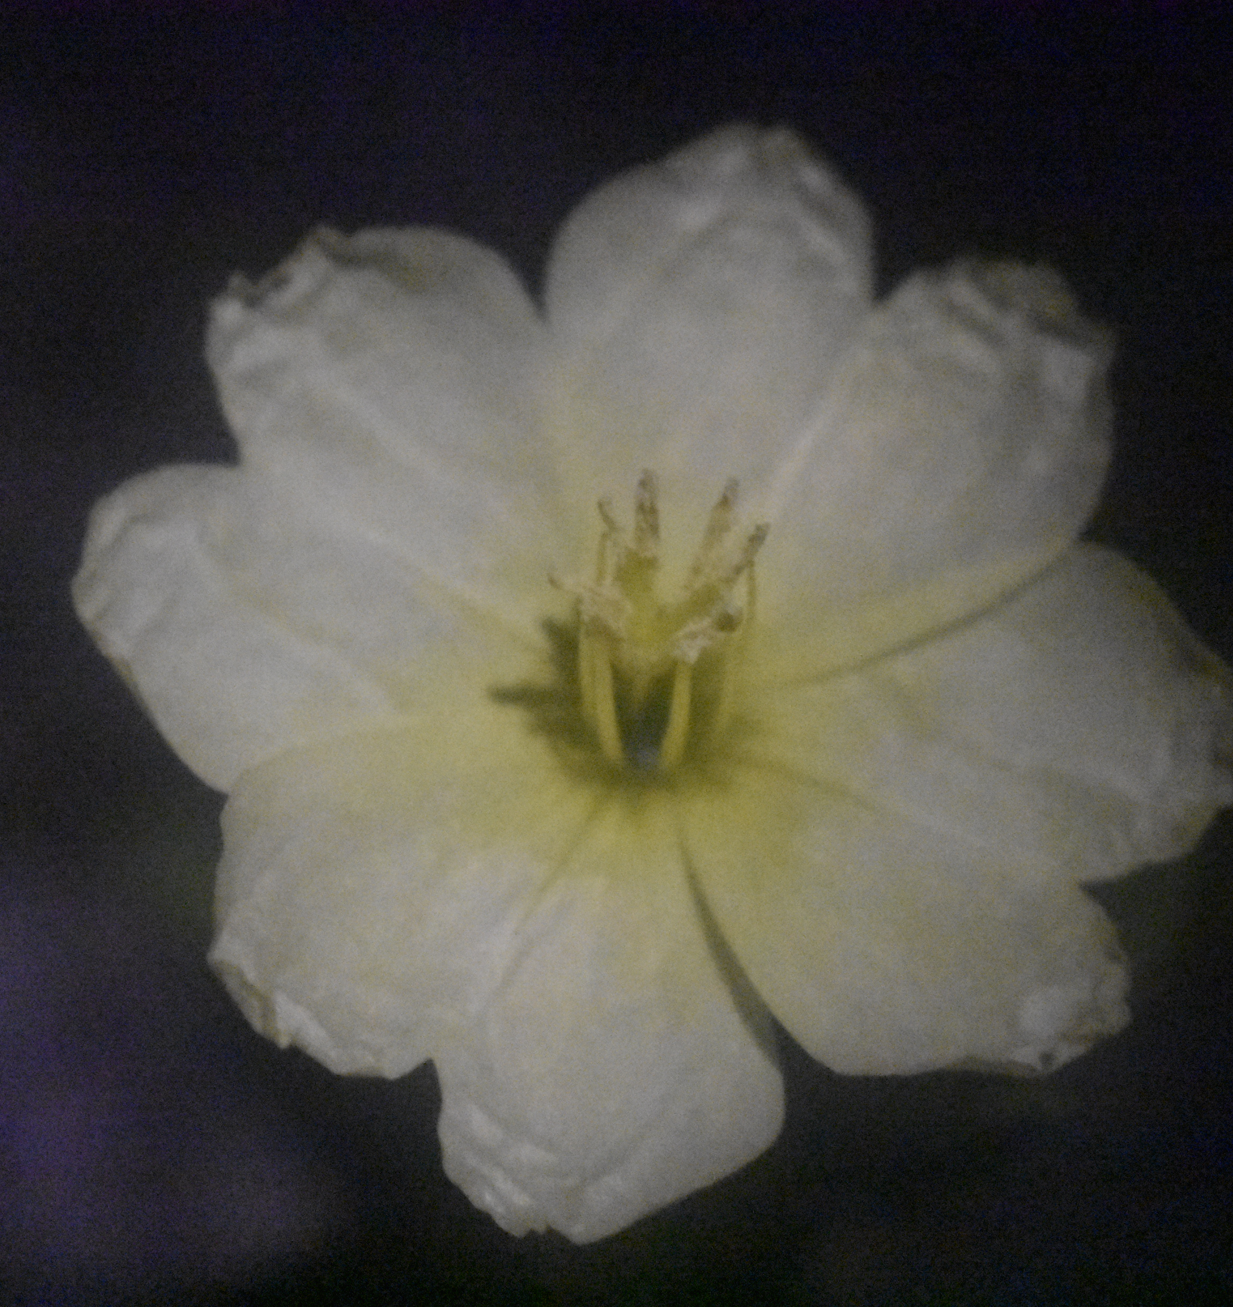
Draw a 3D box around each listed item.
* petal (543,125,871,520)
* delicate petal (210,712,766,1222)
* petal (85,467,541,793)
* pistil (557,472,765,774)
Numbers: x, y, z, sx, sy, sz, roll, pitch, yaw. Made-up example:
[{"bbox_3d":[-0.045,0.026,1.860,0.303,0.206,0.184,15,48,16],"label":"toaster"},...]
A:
[{"bbox_3d":[0.004,-0.015,0.204,0.015,0.004,0.019,9,76,2],"label":"petal"},{"bbox_3d":[-0.005,0.013,0.191,0.029,0.006,0.023,28,52,12],"label":"delicate petal"},{"bbox_3d":[-0.014,0.000,0.196,0.021,0.004,0.015,21,64,-6],"label":"petal"},{"bbox_3d":[0.001,0.000,0.192,0.009,0.015,0.009,1,63,-2],"label":"pistil"}]

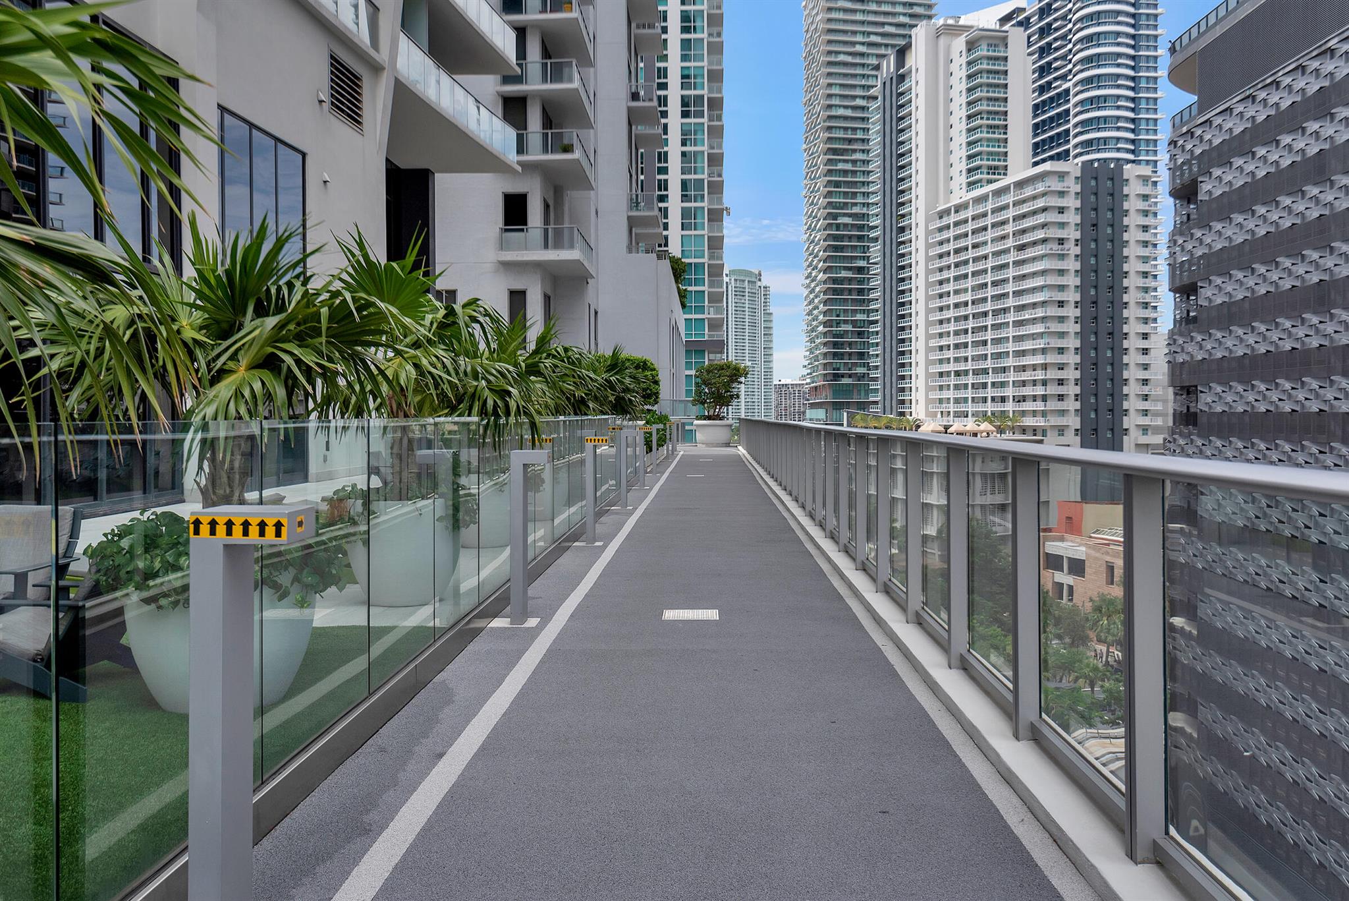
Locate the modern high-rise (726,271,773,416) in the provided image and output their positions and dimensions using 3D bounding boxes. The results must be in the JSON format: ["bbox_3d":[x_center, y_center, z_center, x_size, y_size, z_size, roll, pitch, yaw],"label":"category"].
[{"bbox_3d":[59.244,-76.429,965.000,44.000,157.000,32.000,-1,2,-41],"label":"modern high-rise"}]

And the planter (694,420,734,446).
[{"bbox_3d":[1.457,-0.650,42.000,1.460,1.020,1.460,0,1,0],"label":"planter"}]

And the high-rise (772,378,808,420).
[{"bbox_3d":[124.285,-40.491,1200.000,44.000,68.000,26.000,0,1,3],"label":"high-rise"}]

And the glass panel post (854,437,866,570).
[{"bbox_3d":[1.398,0.400,8.450,0.080,1.000,0.075,0,1,2],"label":"glass panel post"}]

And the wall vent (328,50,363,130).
[{"bbox_3d":[-6.657,-7.266,22.800,0.120,1.220,1.850,0,1,5],"label":"wall vent"}]

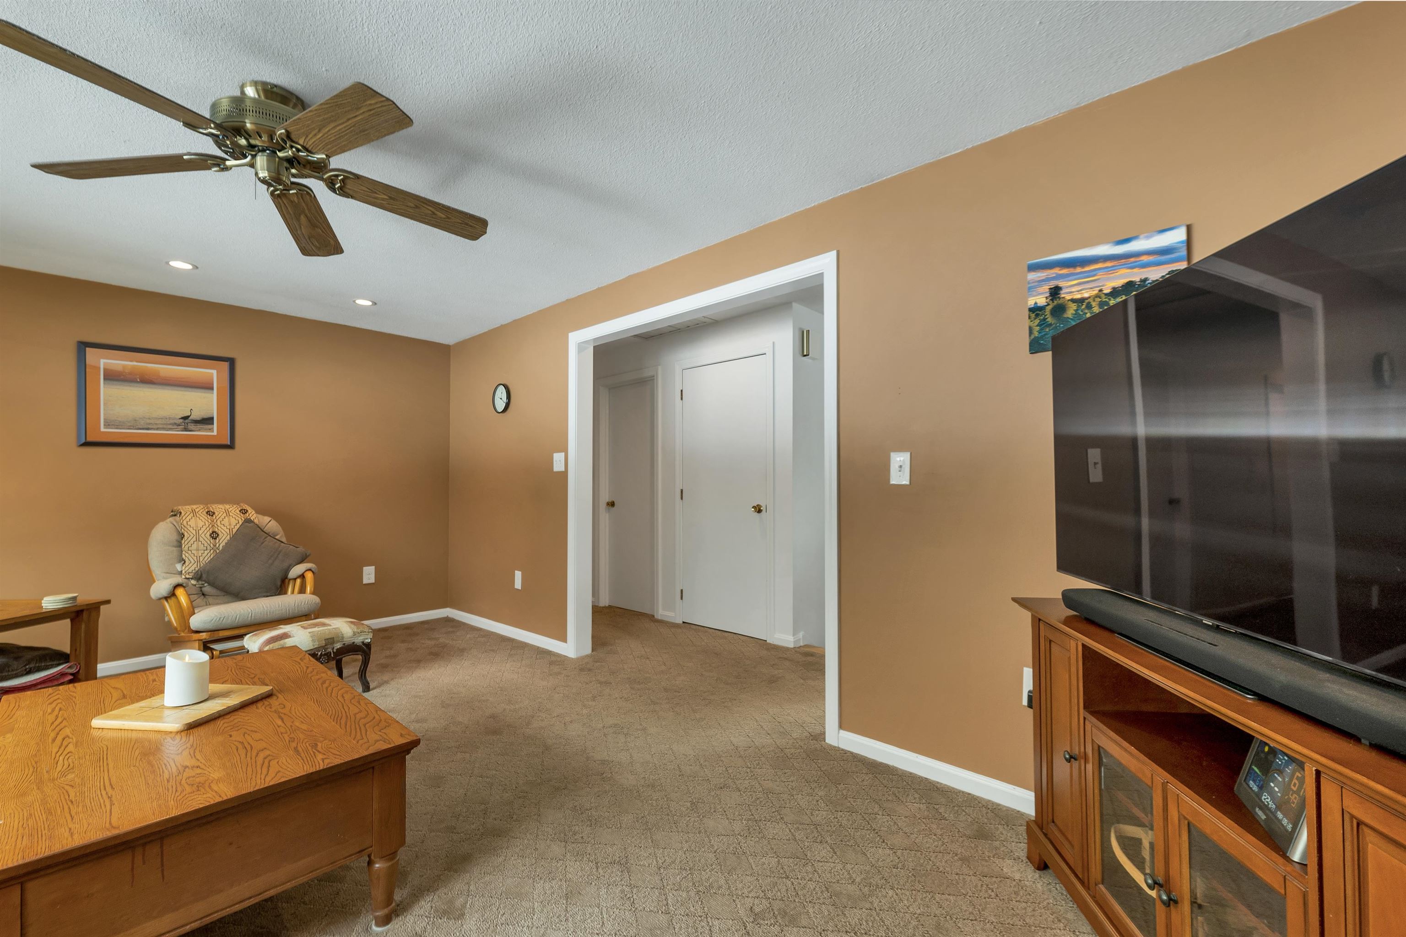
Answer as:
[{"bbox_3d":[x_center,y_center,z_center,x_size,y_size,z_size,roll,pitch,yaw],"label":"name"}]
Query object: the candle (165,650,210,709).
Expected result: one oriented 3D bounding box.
[{"bbox_3d":[-1.530,0.621,1.623,0.096,0.135,0.096,0,-2,0],"label":"candle"}]

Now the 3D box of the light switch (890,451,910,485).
[{"bbox_3d":[0.777,0.000,2.162,0.080,0.126,0.020,-2,-2,41],"label":"light switch"}]

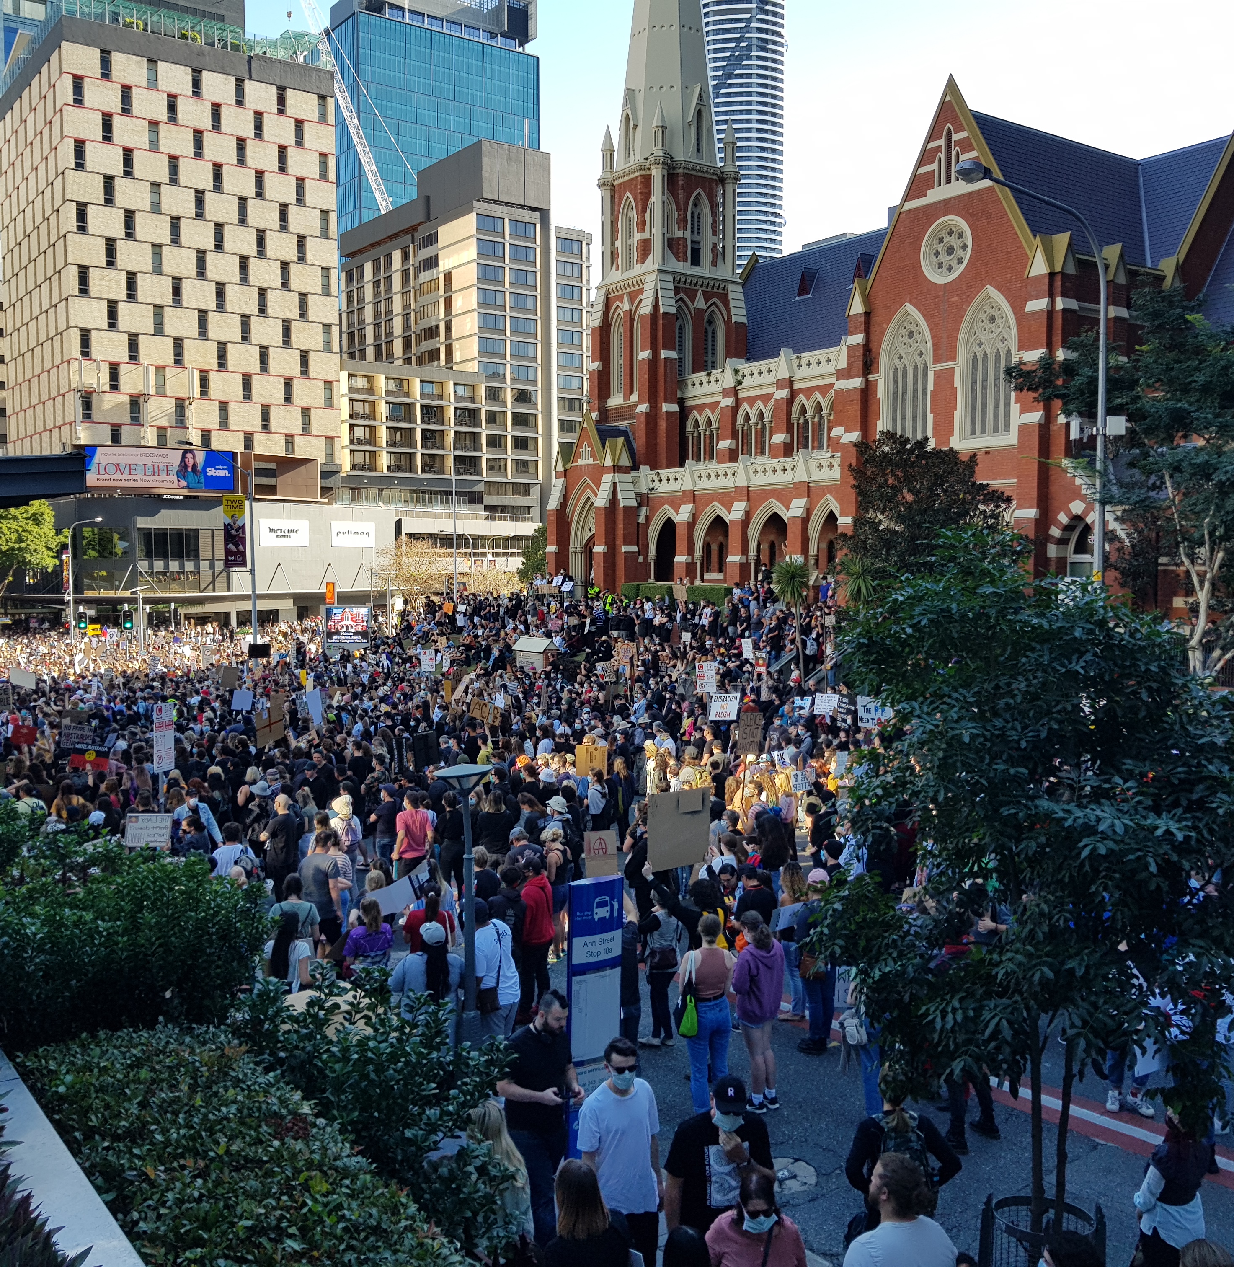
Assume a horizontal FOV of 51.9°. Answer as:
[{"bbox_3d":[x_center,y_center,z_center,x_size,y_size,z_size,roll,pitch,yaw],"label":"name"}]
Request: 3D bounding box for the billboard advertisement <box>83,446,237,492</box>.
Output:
[{"bbox_3d":[-38.682,-13.875,107.329,12.250,3.328,0.400,-2,4,-33],"label":"billboard advertisement"}]

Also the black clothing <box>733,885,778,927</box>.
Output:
[{"bbox_3d":[1.410,2.876,12.910,0.490,0.700,0.300,-2,4,-23],"label":"black clothing"}]

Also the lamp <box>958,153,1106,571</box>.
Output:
[{"bbox_3d":[6.719,-1.759,20.606,3.500,11.064,0.450,-2,4,-30],"label":"lamp"}]

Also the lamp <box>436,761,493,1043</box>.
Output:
[{"bbox_3d":[-1.308,2.568,10.986,0.480,2.886,0.480,0,4,0],"label":"lamp"}]

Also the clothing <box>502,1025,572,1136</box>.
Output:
[{"bbox_3d":[-0.528,2.913,8.253,0.500,0.700,0.320,-4,5,-43],"label":"clothing"}]

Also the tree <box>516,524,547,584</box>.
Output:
[{"bbox_3d":[-3.733,-3.361,65.919,3.300,4.713,3.200,-2,4,-30],"label":"tree"}]

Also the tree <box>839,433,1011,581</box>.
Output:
[{"bbox_3d":[8.827,-2.777,36.398,4.700,5.870,4.500,1,4,12],"label":"tree"}]

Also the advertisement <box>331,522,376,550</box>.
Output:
[{"bbox_3d":[-24.415,-9.164,117.798,0.250,2.297,5.123,3,5,40],"label":"advertisement"}]

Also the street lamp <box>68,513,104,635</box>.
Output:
[{"bbox_3d":[-29.286,-1.849,70.021,2.100,9.446,0.400,-2,4,-21],"label":"street lamp"}]

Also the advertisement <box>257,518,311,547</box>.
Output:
[{"bbox_3d":[-29.311,-8.862,111.968,0.250,2.322,5.195,3,5,40],"label":"advertisement"}]

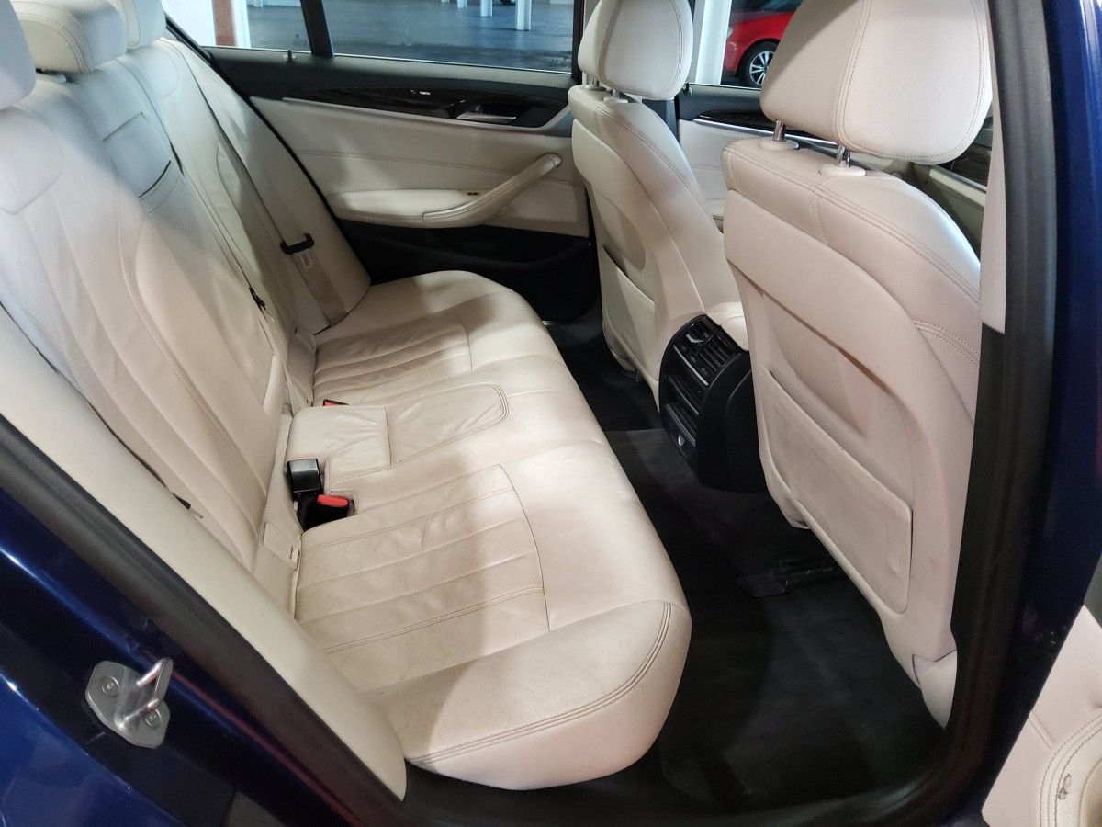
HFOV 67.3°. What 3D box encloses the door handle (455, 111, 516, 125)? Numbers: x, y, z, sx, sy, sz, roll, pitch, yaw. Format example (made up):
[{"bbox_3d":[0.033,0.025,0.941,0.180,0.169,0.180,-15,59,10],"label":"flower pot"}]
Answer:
[{"bbox_3d":[-0.147,-0.679,1.904,0.135,0.022,0.030,-3,28,-11],"label":"door handle"}]

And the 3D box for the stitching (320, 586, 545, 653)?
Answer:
[{"bbox_3d":[-0.144,0.256,1.025,0.285,0.012,0.016,-16,30,-4],"label":"stitching"}]

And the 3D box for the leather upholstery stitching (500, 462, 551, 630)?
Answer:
[{"bbox_3d":[-0.035,0.165,1.134,0.024,0.015,0.375,-16,30,-4],"label":"leather upholstery stitching"}]

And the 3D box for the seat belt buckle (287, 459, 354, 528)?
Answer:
[{"bbox_3d":[-0.364,0.127,1.304,0.100,0.075,0.085,-3,28,-11],"label":"seat belt buckle"}]

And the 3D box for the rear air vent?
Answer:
[{"bbox_3d":[0.291,-0.025,1.524,0.120,0.270,0.200,-3,28,-11],"label":"rear air vent"}]

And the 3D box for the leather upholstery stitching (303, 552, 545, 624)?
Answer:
[{"bbox_3d":[-0.168,0.227,1.081,0.318,0.012,0.012,-16,30,-4],"label":"leather upholstery stitching"}]

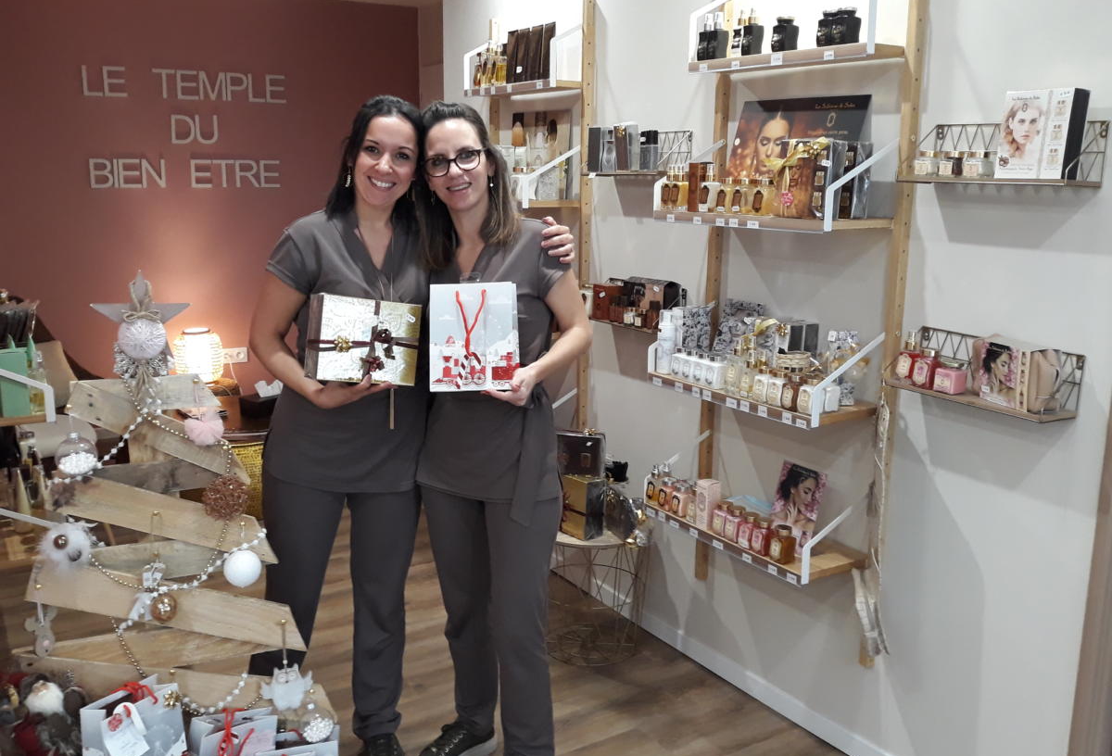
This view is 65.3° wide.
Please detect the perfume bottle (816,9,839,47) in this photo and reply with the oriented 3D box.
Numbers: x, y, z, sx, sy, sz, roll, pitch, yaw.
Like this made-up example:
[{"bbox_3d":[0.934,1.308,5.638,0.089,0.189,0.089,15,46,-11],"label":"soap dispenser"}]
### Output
[{"bbox_3d":[0.617,-0.780,1.942,0.044,0.078,0.040,-8,15,-31],"label":"perfume bottle"}]

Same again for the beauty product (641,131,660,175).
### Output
[{"bbox_3d":[0.291,-0.694,2.653,0.036,0.119,0.050,-8,15,-34],"label":"beauty product"}]

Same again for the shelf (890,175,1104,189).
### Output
[{"bbox_3d":[0.877,-0.392,1.744,0.138,0.017,0.350,-9,15,-33],"label":"shelf"}]

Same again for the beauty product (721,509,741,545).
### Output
[{"bbox_3d":[0.470,0.372,2.231,0.042,0.089,0.042,-8,15,-31],"label":"beauty product"}]

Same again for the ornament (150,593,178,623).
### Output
[{"bbox_3d":[-0.993,0.584,2.200,0.065,0.074,0.065,1,13,0],"label":"ornament"}]

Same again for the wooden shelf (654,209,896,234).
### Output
[{"bbox_3d":[0.531,-0.405,2.213,0.252,0.026,0.585,-8,15,-34],"label":"wooden shelf"}]

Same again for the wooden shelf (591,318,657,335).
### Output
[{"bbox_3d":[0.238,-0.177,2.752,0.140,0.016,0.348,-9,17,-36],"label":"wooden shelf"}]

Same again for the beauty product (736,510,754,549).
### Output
[{"bbox_3d":[0.508,0.392,2.261,0.041,0.088,0.042,-8,15,-34],"label":"beauty product"}]

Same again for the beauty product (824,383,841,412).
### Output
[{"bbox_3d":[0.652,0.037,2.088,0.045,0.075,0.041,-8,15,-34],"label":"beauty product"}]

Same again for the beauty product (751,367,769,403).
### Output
[{"bbox_3d":[0.510,0.015,2.091,0.043,0.079,0.043,-8,15,-31],"label":"beauty product"}]

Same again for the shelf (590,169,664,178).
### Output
[{"bbox_3d":[0.241,-0.620,2.644,0.138,0.017,0.357,-9,15,-33],"label":"shelf"}]

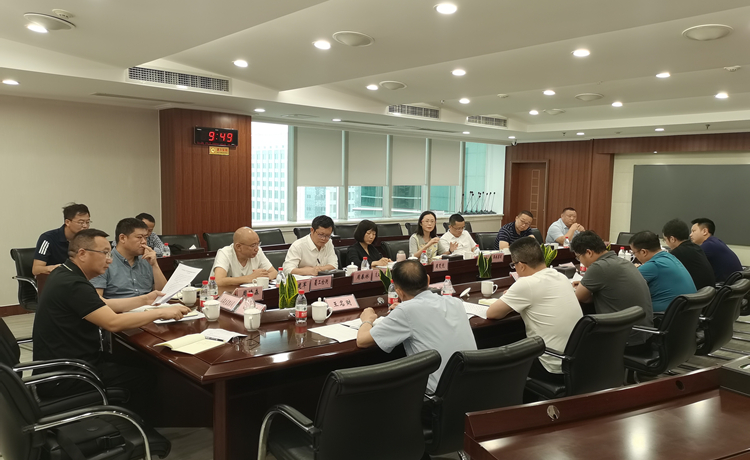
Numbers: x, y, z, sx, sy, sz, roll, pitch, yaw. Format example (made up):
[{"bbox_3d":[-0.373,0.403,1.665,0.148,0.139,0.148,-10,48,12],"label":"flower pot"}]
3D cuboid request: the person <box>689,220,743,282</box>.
[{"bbox_3d":[3.402,0.500,6.089,0.580,1.270,0.880,-4,7,-43],"label":"person"}]

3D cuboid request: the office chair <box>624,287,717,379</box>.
[{"bbox_3d":[1.866,0.832,3.983,0.570,0.920,0.620,-3,6,-38],"label":"office chair"}]

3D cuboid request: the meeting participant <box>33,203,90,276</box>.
[{"bbox_3d":[-2.807,0.431,5.430,0.860,1.320,0.580,4,6,29],"label":"meeting participant"}]

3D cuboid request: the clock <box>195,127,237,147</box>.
[{"bbox_3d":[-2.052,-1.211,7.622,0.610,0.220,0.050,-4,6,-43],"label":"clock"}]

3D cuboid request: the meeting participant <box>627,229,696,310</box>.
[{"bbox_3d":[2.104,0.616,4.729,0.580,1.230,0.880,-3,6,-40],"label":"meeting participant"}]

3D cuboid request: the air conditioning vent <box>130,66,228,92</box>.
[{"bbox_3d":[-1.961,-1.530,5.970,1.120,0.165,0.050,-4,6,-42],"label":"air conditioning vent"}]

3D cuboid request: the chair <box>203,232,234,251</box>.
[{"bbox_3d":[-1.818,0.486,7.265,0.640,0.900,0.600,5,6,41],"label":"chair"}]

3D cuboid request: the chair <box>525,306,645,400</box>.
[{"bbox_3d":[1.106,0.854,3.405,0.600,0.890,0.650,-3,6,-38],"label":"chair"}]

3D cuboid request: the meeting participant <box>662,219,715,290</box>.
[{"bbox_3d":[2.638,0.538,5.188,0.520,1.260,0.760,-4,6,-42],"label":"meeting participant"}]

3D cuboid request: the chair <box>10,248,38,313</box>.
[{"bbox_3d":[-2.929,0.621,5.489,0.650,0.880,0.600,3,5,27],"label":"chair"}]

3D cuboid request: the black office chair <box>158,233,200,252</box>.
[{"bbox_3d":[-2.212,0.513,6.870,0.600,0.900,0.640,-3,6,-39],"label":"black office chair"}]

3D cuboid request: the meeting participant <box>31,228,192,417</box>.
[{"bbox_3d":[-1.492,0.631,3.259,0.780,1.280,0.580,-4,6,-43],"label":"meeting participant"}]

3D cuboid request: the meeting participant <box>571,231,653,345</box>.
[{"bbox_3d":[1.584,0.636,4.123,0.550,1.225,0.770,-4,6,-43],"label":"meeting participant"}]

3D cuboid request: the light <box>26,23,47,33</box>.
[{"bbox_3d":[-2.590,-1.546,4.481,0.135,0.040,0.135,2,2,-43],"label":"light"}]

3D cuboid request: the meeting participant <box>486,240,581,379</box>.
[{"bbox_3d":[0.961,0.669,3.727,0.580,1.260,0.900,-3,6,-37],"label":"meeting participant"}]

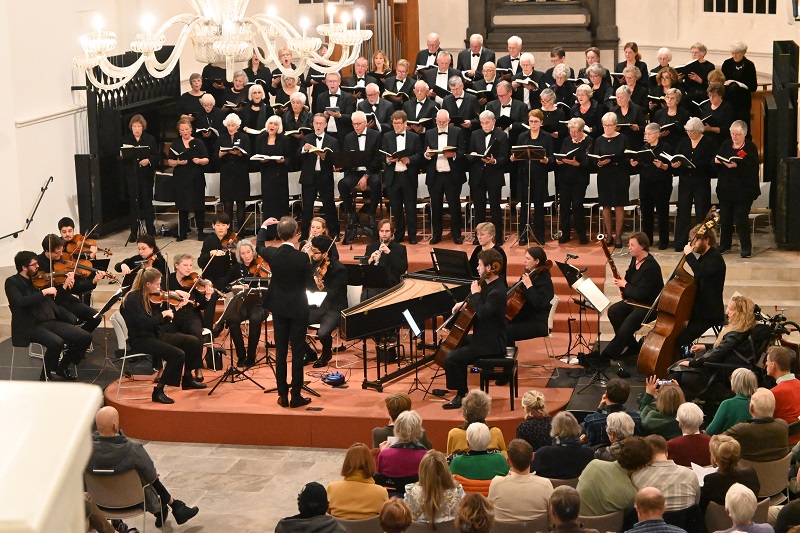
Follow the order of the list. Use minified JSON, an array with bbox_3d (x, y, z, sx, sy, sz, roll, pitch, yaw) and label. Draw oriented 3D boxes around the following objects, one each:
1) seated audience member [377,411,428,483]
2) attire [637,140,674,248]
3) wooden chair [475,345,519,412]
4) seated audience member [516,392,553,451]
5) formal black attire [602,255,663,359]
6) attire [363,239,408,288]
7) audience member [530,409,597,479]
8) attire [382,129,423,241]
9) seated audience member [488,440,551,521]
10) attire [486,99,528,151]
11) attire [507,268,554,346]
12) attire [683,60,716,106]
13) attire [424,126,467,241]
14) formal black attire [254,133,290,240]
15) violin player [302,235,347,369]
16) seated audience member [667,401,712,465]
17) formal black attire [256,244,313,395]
[{"bbox_3d":[0.041,1.633,12.185,0.460,1.270,0.760,-1,9,5],"label":"seated audience member"},{"bbox_3d":[3.196,-0.893,20.798,0.470,1.310,0.370,4,11,30],"label":"attire"},{"bbox_3d":[0.935,1.068,15.833,0.320,0.480,0.530,0,9,8],"label":"wooden chair"},{"bbox_3d":[0.978,1.497,12.482,0.470,1.250,0.760,-2,10,-3],"label":"seated audience member"},{"bbox_3d":[2.344,0.403,16.800,0.680,1.070,0.520,-7,11,-34],"label":"formal black attire"},{"bbox_3d":[-0.180,0.273,18.626,0.520,1.080,0.780,1,10,11],"label":"attire"},{"bbox_3d":[1.167,1.569,11.896,0.500,1.240,0.800,-2,10,-2],"label":"audience member"},{"bbox_3d":[0.018,-1.046,21.659,0.540,1.470,0.420,0,9,6],"label":"attire"},{"bbox_3d":[0.770,1.681,10.745,0.480,1.280,0.820,-1,9,0],"label":"seated audience member"},{"bbox_3d":[1.431,-1.487,22.177,0.540,1.470,0.400,2,10,17],"label":"attire"},{"bbox_3d":[1.229,0.559,16.850,0.740,1.020,0.500,-5,10,-24],"label":"attire"},{"bbox_3d":[4.320,-2.292,23.909,0.480,1.320,0.400,4,11,30],"label":"attire"},{"bbox_3d":[0.569,-1.045,21.490,0.560,1.500,0.420,0,9,6],"label":"attire"},{"bbox_3d":[-1.771,-1.095,22.817,0.480,1.481,0.400,-2,10,-5],"label":"formal black attire"},{"bbox_3d":[-0.761,0.348,16.800,0.520,1.300,0.700,5,11,36],"label":"violin player"},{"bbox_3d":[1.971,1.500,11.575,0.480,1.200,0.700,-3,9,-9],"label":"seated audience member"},{"bbox_3d":[-1.082,0.499,15.608,0.500,1.500,0.380,1,10,16],"label":"formal black attire"}]

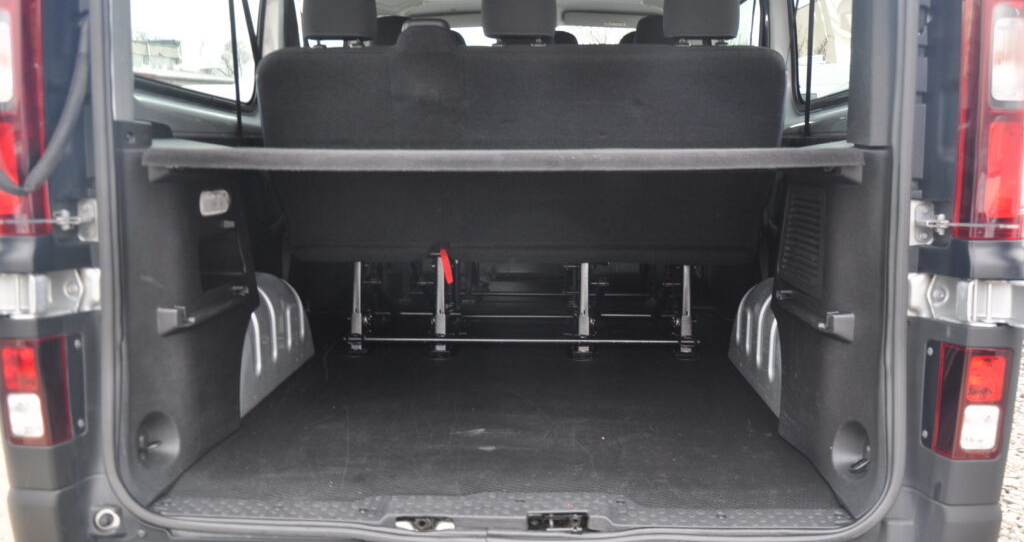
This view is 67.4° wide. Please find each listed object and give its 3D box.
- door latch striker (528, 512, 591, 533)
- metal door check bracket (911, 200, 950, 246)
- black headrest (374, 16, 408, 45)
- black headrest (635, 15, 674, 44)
[{"bbox_3d":[0.088,0.475,1.448,0.117,0.027,0.040,0,10,2],"label":"door latch striker"},{"bbox_3d":[0.683,-0.080,1.251,0.047,0.072,0.040,0,10,2],"label":"metal door check bracket"},{"bbox_3d":[-0.440,-0.872,2.931,0.205,0.200,0.110,0,10,2],"label":"black headrest"},{"bbox_3d":[0.552,-0.872,2.890,0.205,0.200,0.110,0,10,2],"label":"black headrest"}]

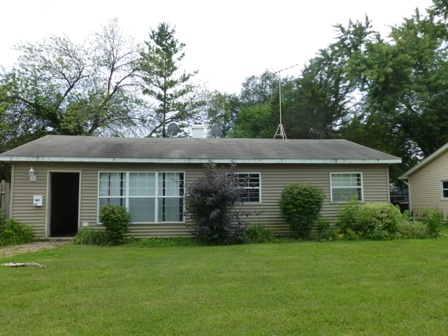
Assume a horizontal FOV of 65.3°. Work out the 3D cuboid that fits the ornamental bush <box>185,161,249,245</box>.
[{"bbox_3d":[-0.185,1.019,10.434,1.917,2.406,1.600,0,-4,-6],"label":"ornamental bush"}]

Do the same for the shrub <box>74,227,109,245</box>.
[{"bbox_3d":[-3.934,2.000,10.382,0.978,0.461,0.650,0,-4,-6],"label":"shrub"}]

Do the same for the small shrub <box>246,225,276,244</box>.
[{"bbox_3d":[1.103,1.976,10.545,0.919,0.507,0.800,0,-4,-6],"label":"small shrub"}]

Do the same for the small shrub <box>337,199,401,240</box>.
[{"bbox_3d":[4.525,1.617,10.920,2.065,1.260,1.300,0,-4,-6],"label":"small shrub"}]

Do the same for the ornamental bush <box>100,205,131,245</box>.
[{"bbox_3d":[-3.213,1.672,10.379,0.883,1.111,0.850,0,-4,-6],"label":"ornamental bush"}]

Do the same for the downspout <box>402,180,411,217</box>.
[{"bbox_3d":[9.285,1.598,17.729,0.375,1.922,0.150,0,-4,-6],"label":"downspout"}]

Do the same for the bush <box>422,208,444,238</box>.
[{"bbox_3d":[6.941,1.823,11.605,0.746,0.917,0.700,0,-4,-6],"label":"bush"}]

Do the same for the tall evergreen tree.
[{"bbox_3d":[-4.365,-4.225,28.389,5.229,15.634,5.229,0,-4,-6],"label":"tall evergreen tree"}]

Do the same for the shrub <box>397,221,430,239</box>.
[{"bbox_3d":[6.213,2.000,11.467,1.169,0.548,0.850,0,-4,-6],"label":"shrub"}]

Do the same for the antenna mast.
[{"bbox_3d":[2.631,-2.794,15.280,0.800,3.115,1.300,3,-5,-39],"label":"antenna mast"}]

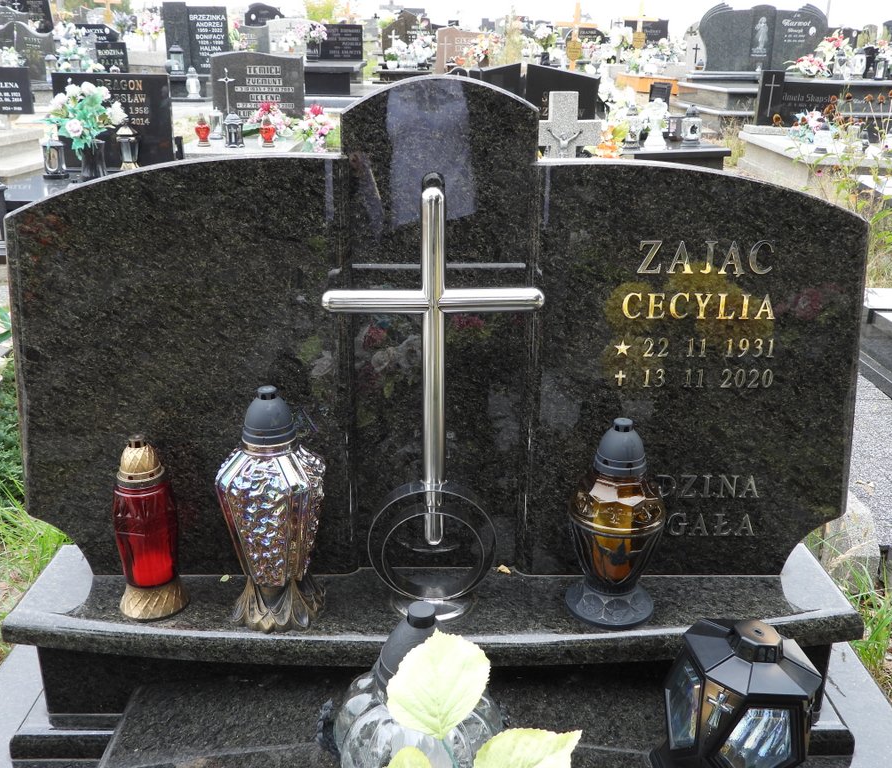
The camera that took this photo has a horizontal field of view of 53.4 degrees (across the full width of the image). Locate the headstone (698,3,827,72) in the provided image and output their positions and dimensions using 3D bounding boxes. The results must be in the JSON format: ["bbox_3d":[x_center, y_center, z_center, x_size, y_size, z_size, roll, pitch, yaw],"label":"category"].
[{"bbox_3d":[3.459,-3.782,9.700,1.320,0.710,0.110,2,19,5],"label":"headstone"}]

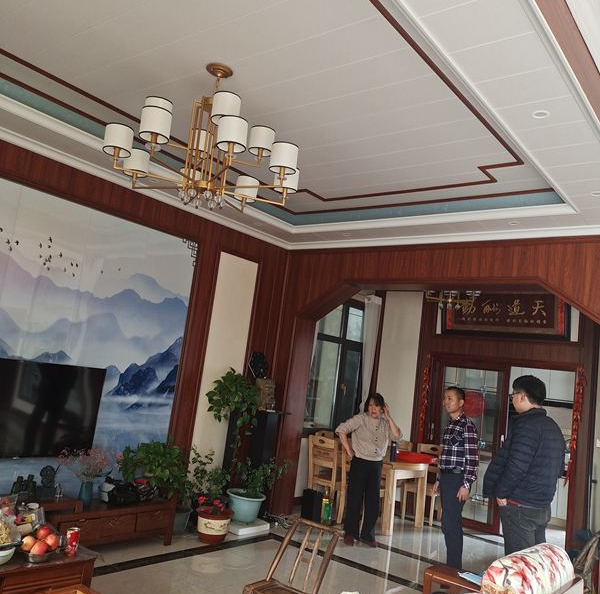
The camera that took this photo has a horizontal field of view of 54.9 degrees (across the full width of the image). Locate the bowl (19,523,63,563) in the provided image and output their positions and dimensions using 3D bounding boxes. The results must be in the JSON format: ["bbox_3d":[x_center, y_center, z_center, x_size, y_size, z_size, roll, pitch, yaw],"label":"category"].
[{"bbox_3d":[-1.261,1.200,2.831,0.190,0.165,0.190,7,-8,1],"label":"bowl"}]

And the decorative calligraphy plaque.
[{"bbox_3d":[2.530,0.183,7.203,1.480,0.520,0.060,1,-10,39],"label":"decorative calligraphy plaque"}]

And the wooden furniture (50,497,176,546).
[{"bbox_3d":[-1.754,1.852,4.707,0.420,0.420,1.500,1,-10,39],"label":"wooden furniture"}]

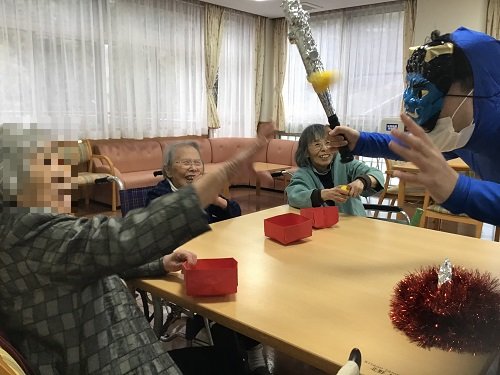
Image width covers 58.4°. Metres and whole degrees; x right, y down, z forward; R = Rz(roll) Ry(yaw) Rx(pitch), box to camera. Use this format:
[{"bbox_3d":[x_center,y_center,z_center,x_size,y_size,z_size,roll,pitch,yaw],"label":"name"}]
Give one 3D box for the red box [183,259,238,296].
[{"bbox_3d":[-0.121,0.281,1.428,0.158,0.084,0.115,0,13,-2],"label":"red box"}]

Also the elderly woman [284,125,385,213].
[{"bbox_3d":[0.466,0.248,2.445,0.550,1.148,0.660,-2,13,-14],"label":"elderly woman"}]

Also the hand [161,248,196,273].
[{"bbox_3d":[-0.217,0.231,1.410,0.110,0.068,0.080,-2,13,-12],"label":"hand"}]

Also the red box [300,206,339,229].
[{"bbox_3d":[0.336,0.135,2.141,0.128,0.078,0.145,-2,13,-13],"label":"red box"}]

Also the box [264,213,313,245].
[{"bbox_3d":[0.166,0.178,1.931,0.162,0.078,0.130,-9,16,-38],"label":"box"}]

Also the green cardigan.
[{"bbox_3d":[0.456,0.114,2.464,0.520,0.562,0.380,-2,13,-14],"label":"green cardigan"}]

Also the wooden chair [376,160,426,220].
[{"bbox_3d":[1.607,0.020,4.497,0.520,0.800,0.460,6,14,23],"label":"wooden chair"}]

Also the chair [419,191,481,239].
[{"bbox_3d":[1.712,0.203,3.685,0.520,0.800,0.460,11,16,37],"label":"chair"}]

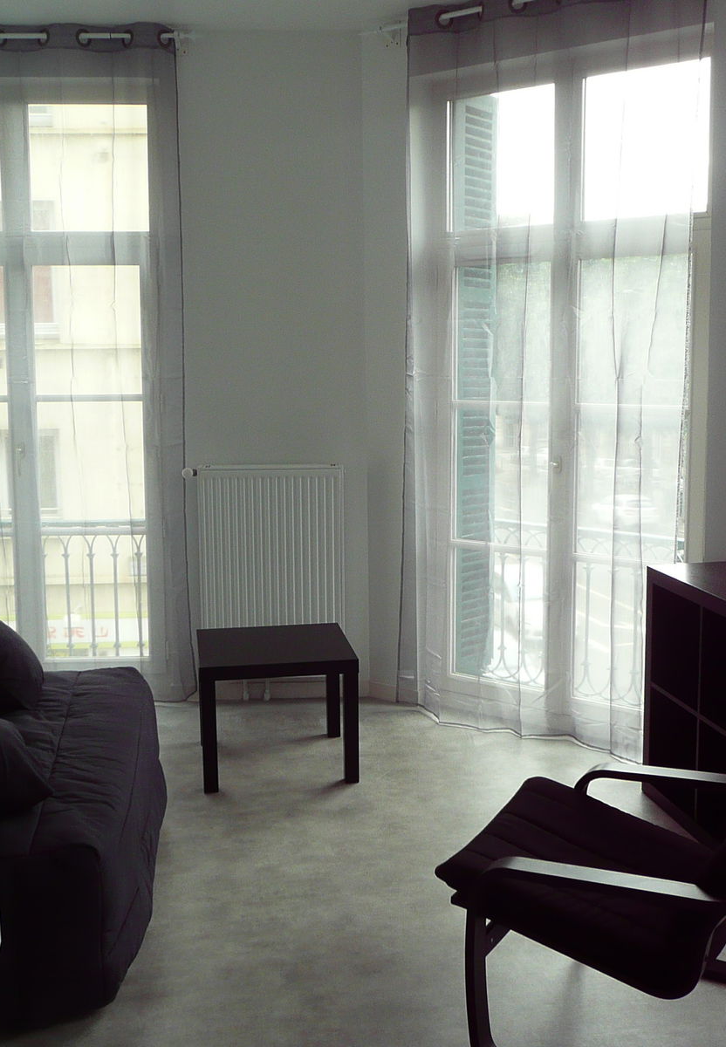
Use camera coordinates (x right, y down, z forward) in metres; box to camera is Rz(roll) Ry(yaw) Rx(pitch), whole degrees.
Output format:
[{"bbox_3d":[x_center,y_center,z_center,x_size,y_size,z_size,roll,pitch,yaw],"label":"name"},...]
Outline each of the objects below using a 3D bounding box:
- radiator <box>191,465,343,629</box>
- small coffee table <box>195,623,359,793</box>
[{"bbox_3d":[-0.394,0.215,4.882,0.610,0.900,0.100,-1,7,-6],"label":"radiator"},{"bbox_3d":[-0.325,0.669,4.169,0.550,0.450,0.550,-1,7,-9],"label":"small coffee table"}]

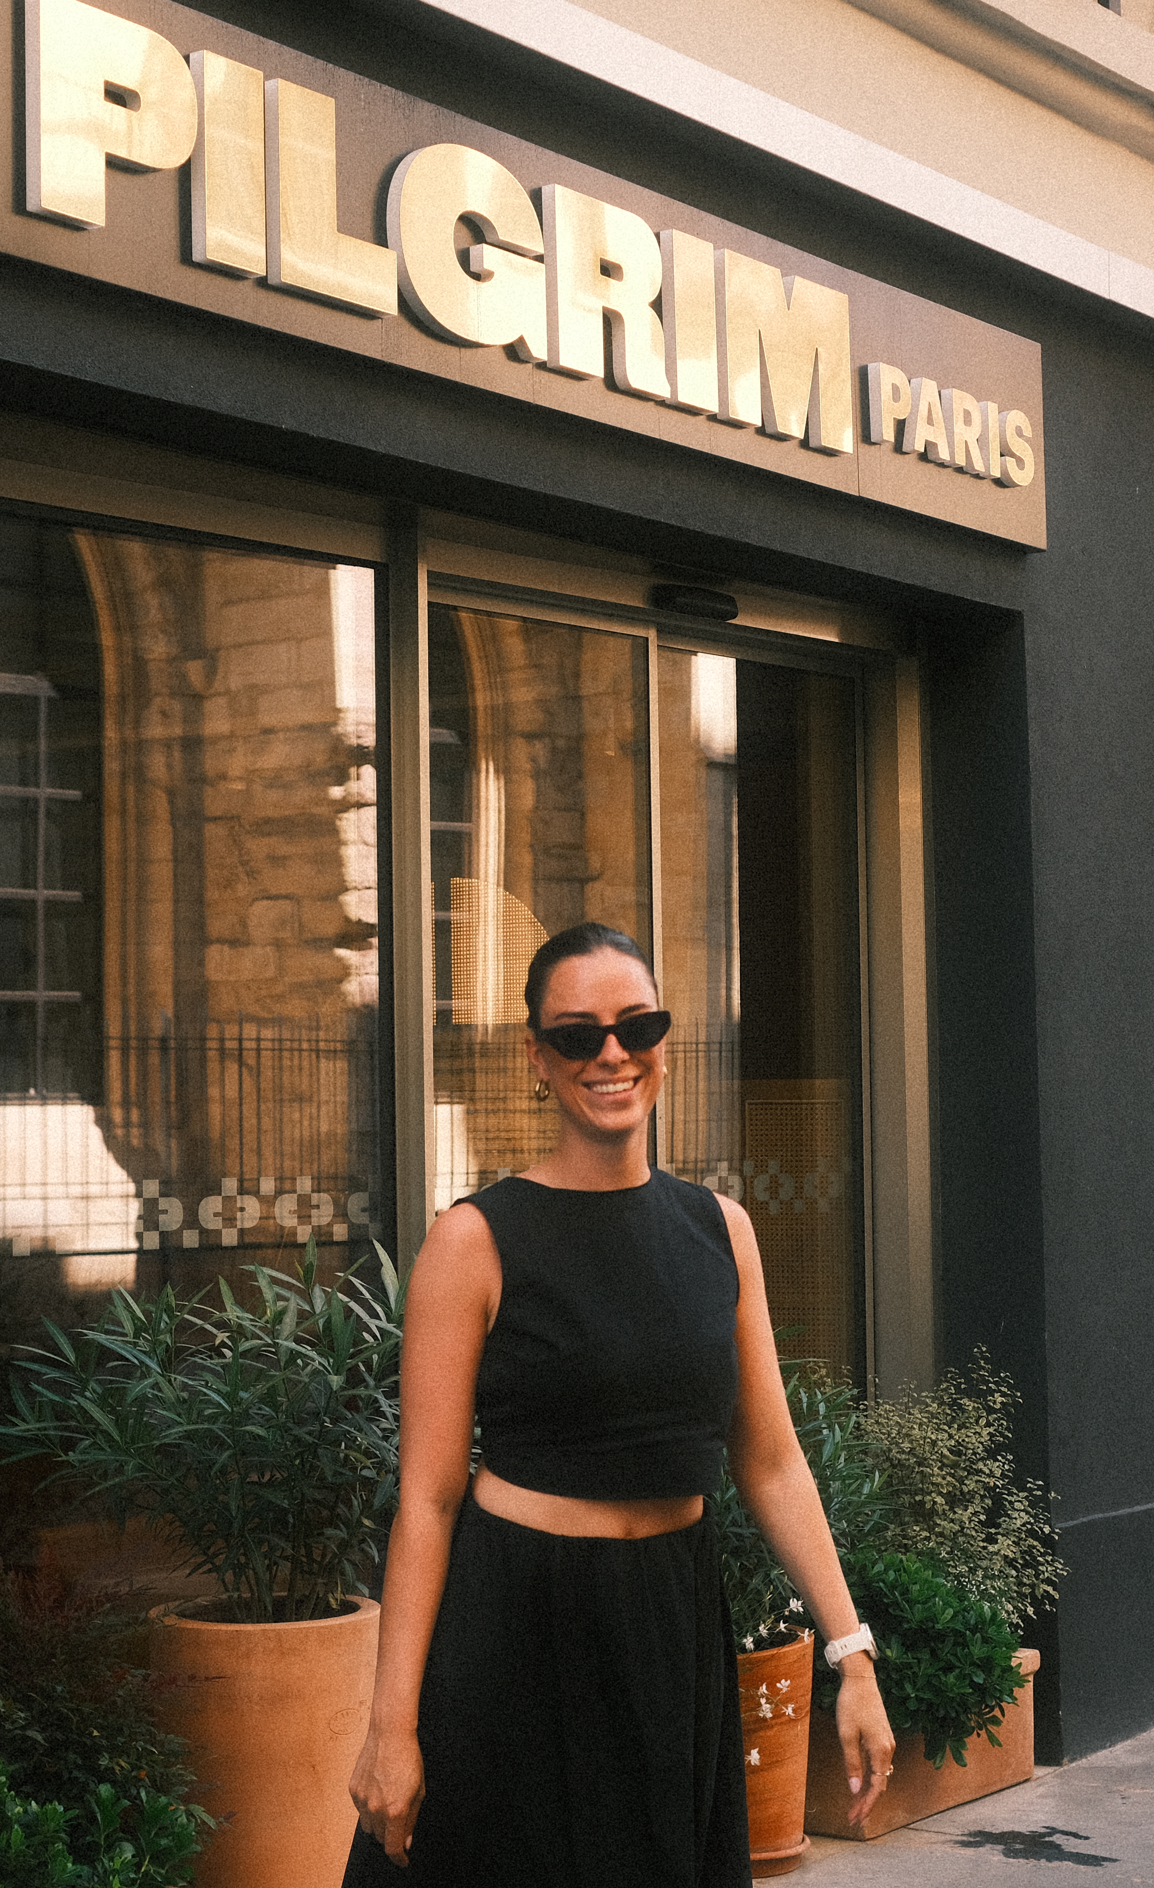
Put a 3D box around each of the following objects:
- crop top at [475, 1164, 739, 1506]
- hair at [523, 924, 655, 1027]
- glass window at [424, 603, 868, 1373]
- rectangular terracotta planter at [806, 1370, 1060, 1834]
[{"bbox_3d":[0.027,0.415,3.420,0.300,0.345,0.230,0,-4,-18],"label":"crop top"},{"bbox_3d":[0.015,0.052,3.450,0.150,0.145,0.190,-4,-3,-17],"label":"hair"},{"bbox_3d":[0.189,0.584,6.832,0.100,2.490,1.420,-4,-5,41],"label":"glass window"},{"bbox_3d":[0.699,1.360,6.886,0.370,0.930,0.780,-4,-4,36],"label":"rectangular terracotta planter"}]

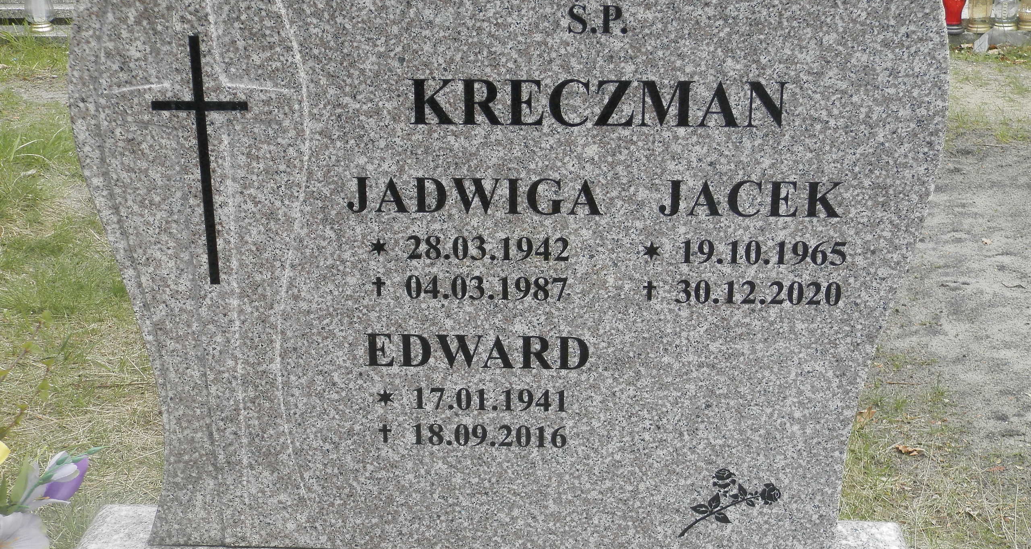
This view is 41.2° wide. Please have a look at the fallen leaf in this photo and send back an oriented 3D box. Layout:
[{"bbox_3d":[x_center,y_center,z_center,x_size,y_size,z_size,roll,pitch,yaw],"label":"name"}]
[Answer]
[{"bbox_3d":[0.743,0.331,2.585,0.060,0.014,0.030,6,23,16],"label":"fallen leaf"}]

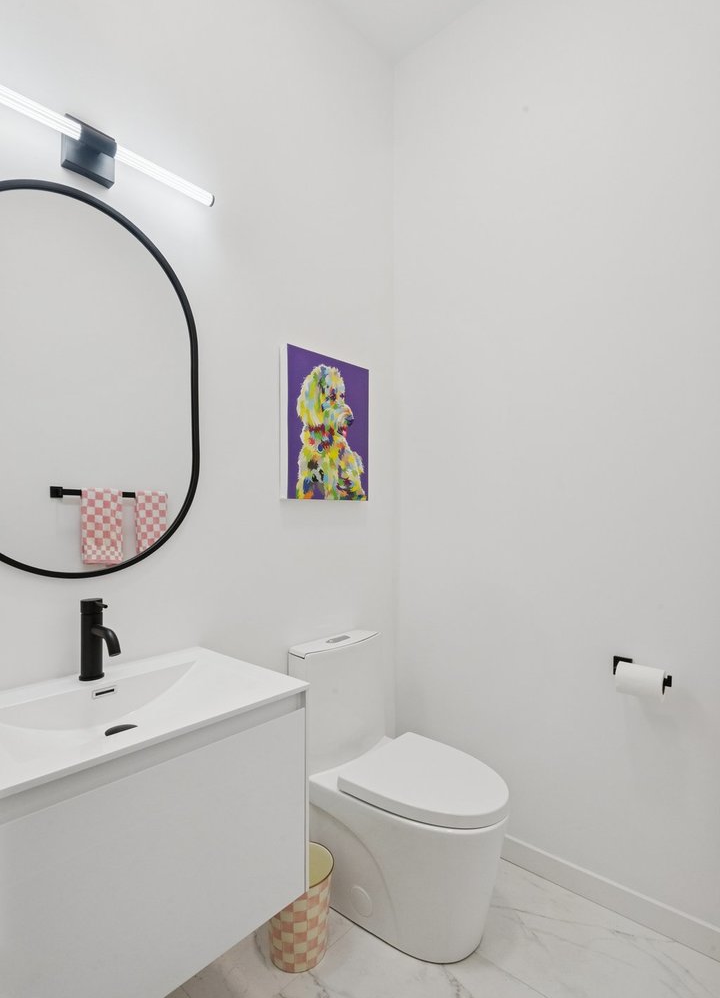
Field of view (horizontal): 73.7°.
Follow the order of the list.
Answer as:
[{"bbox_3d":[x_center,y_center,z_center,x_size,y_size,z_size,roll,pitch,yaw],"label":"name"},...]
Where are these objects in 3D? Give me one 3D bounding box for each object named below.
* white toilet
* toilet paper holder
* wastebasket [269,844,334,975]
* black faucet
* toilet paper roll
[{"bbox_3d":[0.135,0.842,1.431,0.637,0.756,0.384,-3,-4,42],"label":"white toilet"},{"bbox_3d":[0.792,0.493,1.355,0.159,0.054,0.064,-3,-4,42],"label":"toilet paper holder"},{"bbox_3d":[-0.166,1.108,1.307,0.187,0.217,0.187,0,-3,0],"label":"wastebasket"},{"bbox_3d":[-0.546,0.305,1.017,0.162,0.170,0.051,-3,-4,42],"label":"black faucet"},{"bbox_3d":[0.782,0.507,1.333,0.109,0.091,0.091,-3,-4,42],"label":"toilet paper roll"}]

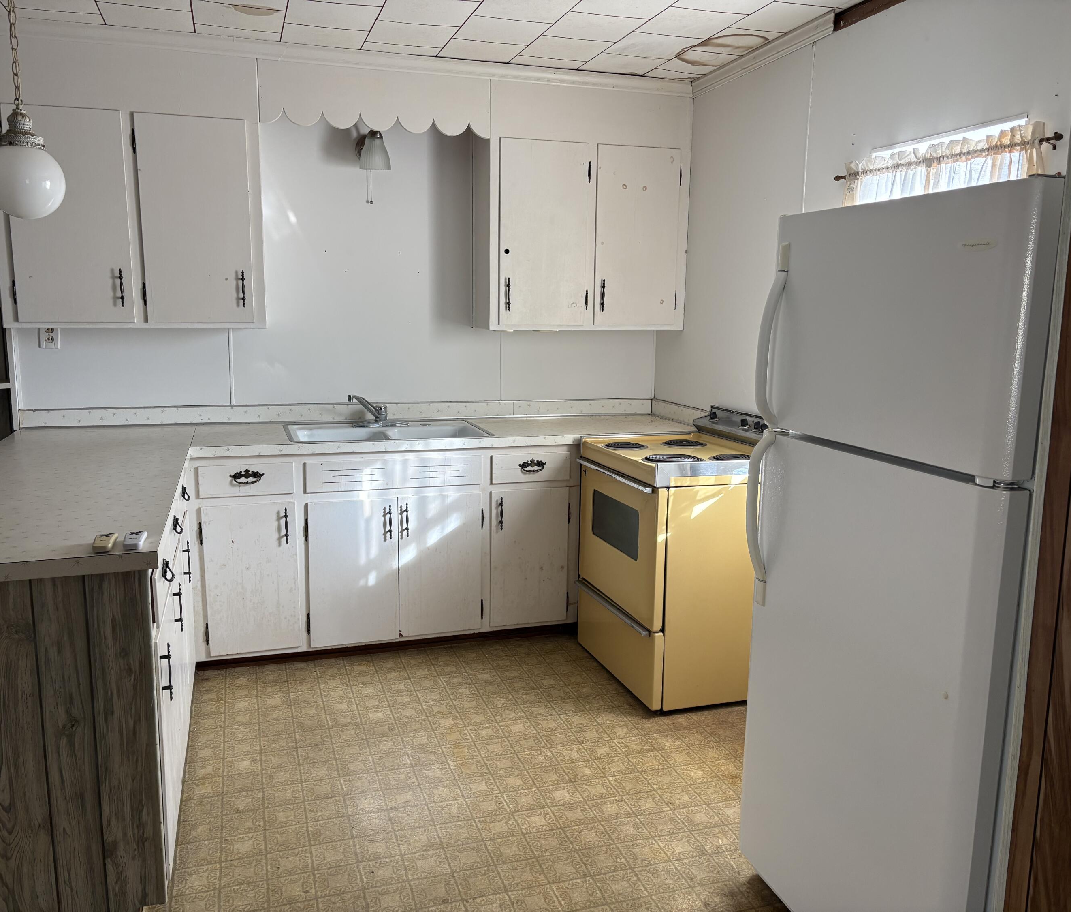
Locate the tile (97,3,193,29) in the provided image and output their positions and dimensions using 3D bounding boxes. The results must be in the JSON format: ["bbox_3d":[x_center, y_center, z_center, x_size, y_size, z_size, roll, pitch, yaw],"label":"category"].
[{"bbox_3d":[-1.390,-1.571,3.287,0.306,0.018,0.285,-3,10,-18],"label":"tile"}]

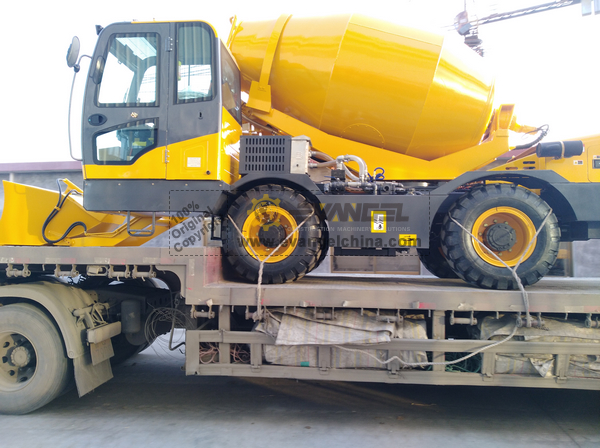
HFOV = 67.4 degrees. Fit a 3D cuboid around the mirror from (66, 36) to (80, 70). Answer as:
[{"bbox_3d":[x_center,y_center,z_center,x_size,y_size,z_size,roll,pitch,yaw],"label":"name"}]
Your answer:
[{"bbox_3d":[-2.417,-1.827,4.800,0.070,0.345,0.200,7,-3,3],"label":"mirror"}]

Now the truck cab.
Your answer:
[{"bbox_3d":[-1.580,-1.155,5.408,1.591,2.135,1.020,0,-4,6],"label":"truck cab"}]

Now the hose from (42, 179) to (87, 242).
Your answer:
[{"bbox_3d":[-2.633,-0.140,5.030,0.480,0.700,0.200,0,-3,7],"label":"hose"}]

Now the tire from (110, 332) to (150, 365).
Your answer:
[{"bbox_3d":[-2.656,1.479,6.390,1.070,1.070,0.300,0,-4,6],"label":"tire"}]

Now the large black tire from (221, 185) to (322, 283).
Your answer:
[{"bbox_3d":[-0.289,0.127,4.931,1.078,1.078,0.400,0,-4,6],"label":"large black tire"}]

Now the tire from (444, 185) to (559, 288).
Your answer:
[{"bbox_3d":[1.964,0.138,4.460,1.050,1.050,0.400,0,-3,7],"label":"tire"}]

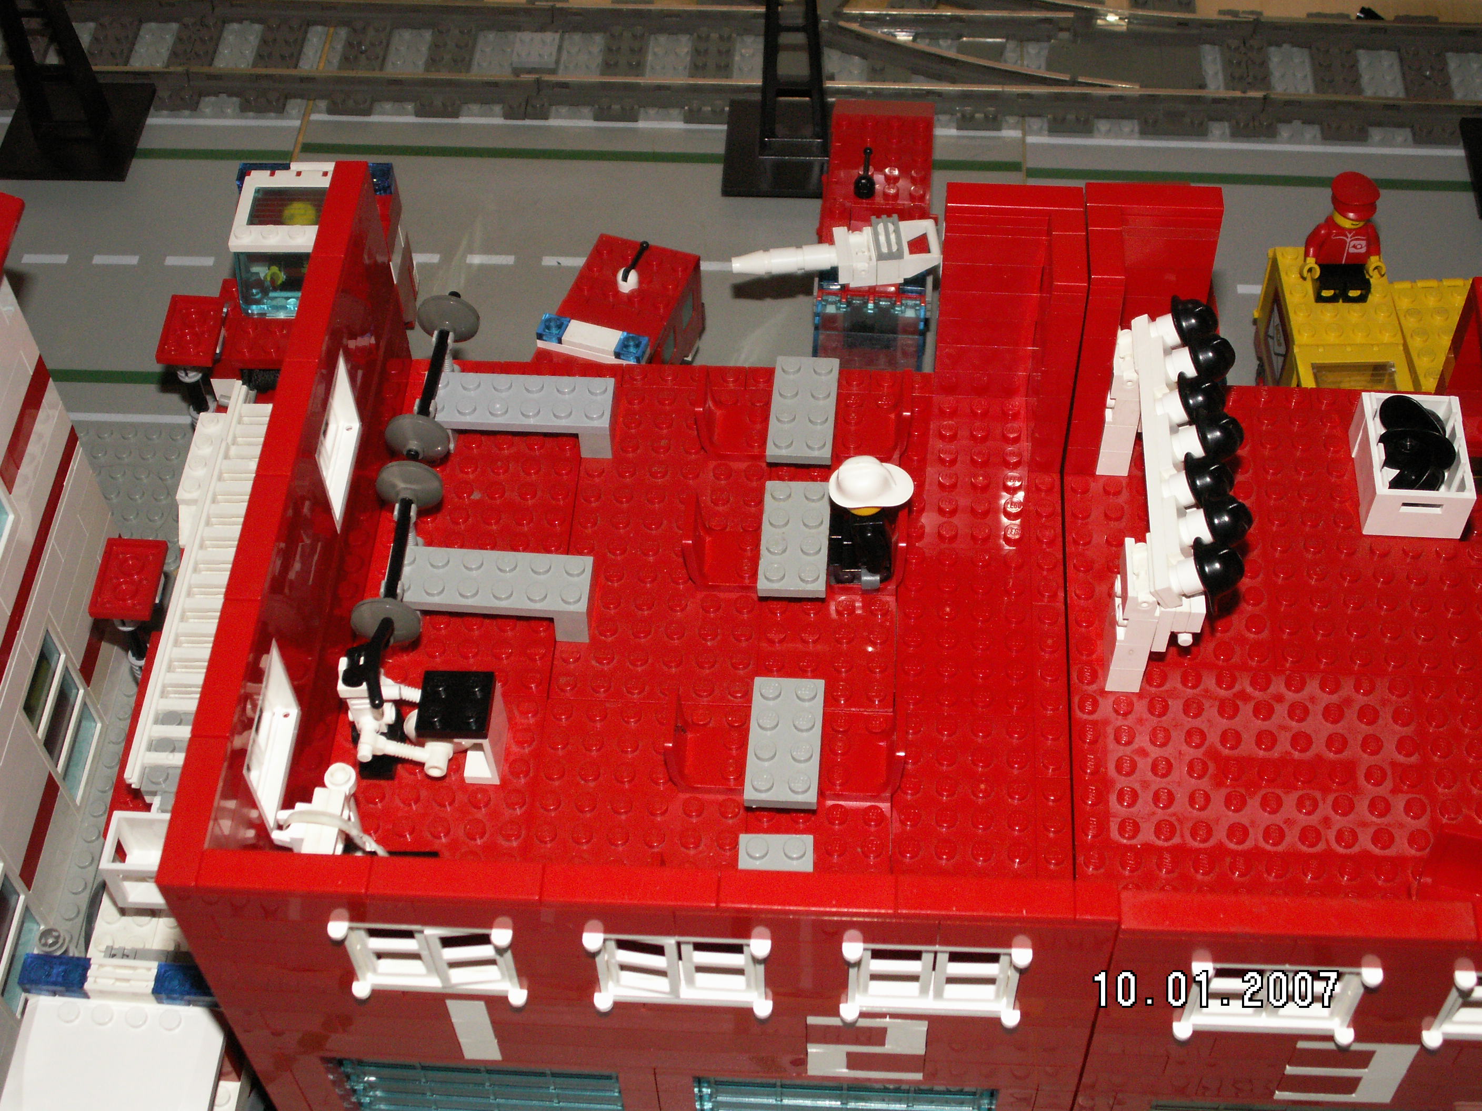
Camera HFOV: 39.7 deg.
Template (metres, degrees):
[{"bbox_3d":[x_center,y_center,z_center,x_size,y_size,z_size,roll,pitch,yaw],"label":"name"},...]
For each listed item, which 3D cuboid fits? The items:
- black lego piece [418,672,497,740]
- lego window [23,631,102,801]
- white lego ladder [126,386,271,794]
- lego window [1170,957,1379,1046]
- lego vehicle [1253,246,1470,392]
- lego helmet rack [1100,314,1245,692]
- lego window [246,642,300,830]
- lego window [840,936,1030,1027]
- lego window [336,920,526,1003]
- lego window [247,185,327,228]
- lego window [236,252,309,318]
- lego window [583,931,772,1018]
[{"bbox_3d":[-0.062,0.032,0.450,0.016,0.005,0.016,2,53,3],"label":"black lego piece"},{"bbox_3d":[-0.184,0.043,0.549,0.008,0.054,0.029,2,53,4],"label":"lego window"},{"bbox_3d":[-0.136,0.006,0.557,0.028,0.009,0.136,2,53,3],"label":"white lego ladder"},{"bbox_3d":[0.099,0.080,0.383,0.035,0.030,0.011,2,53,4],"label":"lego window"},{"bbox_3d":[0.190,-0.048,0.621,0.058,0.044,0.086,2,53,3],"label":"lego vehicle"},{"bbox_3d":[0.100,-0.016,0.477,0.029,0.050,0.089,2,53,3],"label":"lego helmet rack"},{"bbox_3d":[-0.100,0.038,0.422,0.009,0.029,0.032,2,53,4],"label":"lego window"},{"bbox_3d":[0.036,0.078,0.384,0.034,0.029,0.011,2,53,3],"label":"lego window"},{"bbox_3d":[-0.059,0.075,0.390,0.034,0.029,0.011,2,53,3],"label":"lego window"},{"bbox_3d":[-0.133,-0.103,0.612,0.024,0.003,0.016,2,53,3],"label":"lego window"},{"bbox_3d":[-0.125,-0.082,0.604,0.047,0.019,0.016,2,53,4],"label":"lego window"},{"bbox_3d":[-0.011,0.076,0.387,0.034,0.029,0.011,2,53,3],"label":"lego window"}]

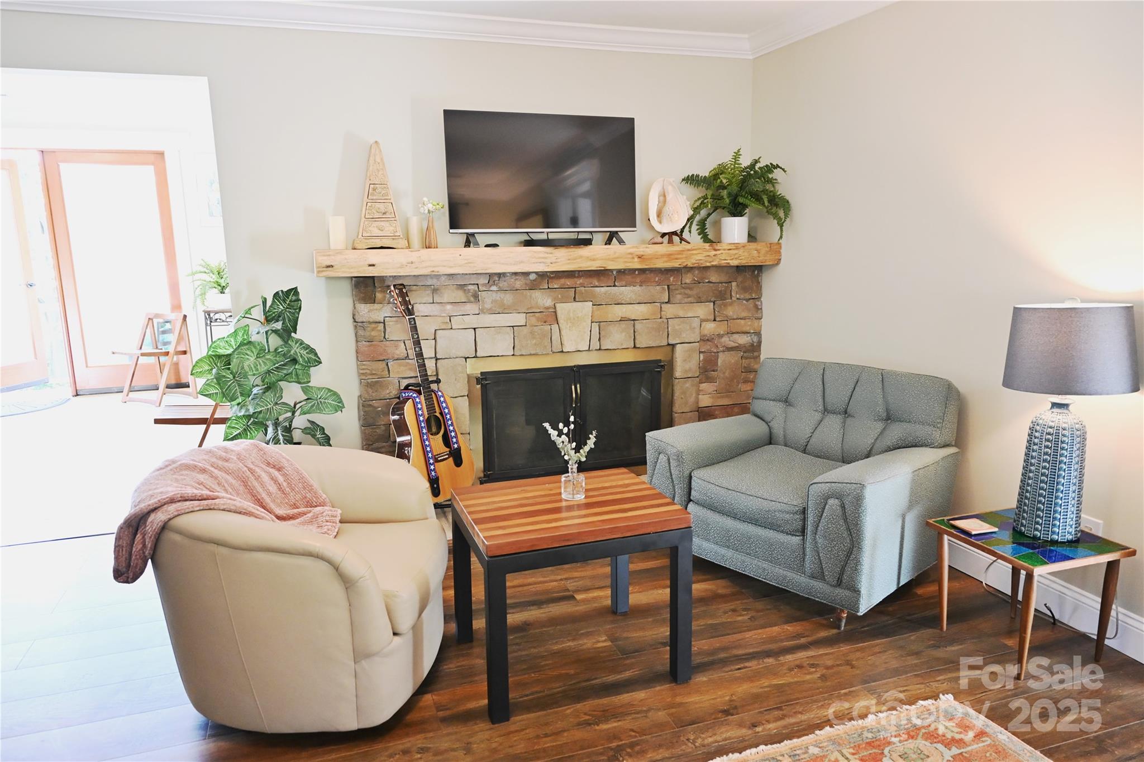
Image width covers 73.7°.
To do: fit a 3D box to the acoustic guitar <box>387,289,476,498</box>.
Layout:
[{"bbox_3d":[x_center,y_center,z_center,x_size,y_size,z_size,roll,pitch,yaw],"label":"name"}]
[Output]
[{"bbox_3d":[-0.704,0.052,3.504,0.130,1.045,0.400,-19,-10,37],"label":"acoustic guitar"}]

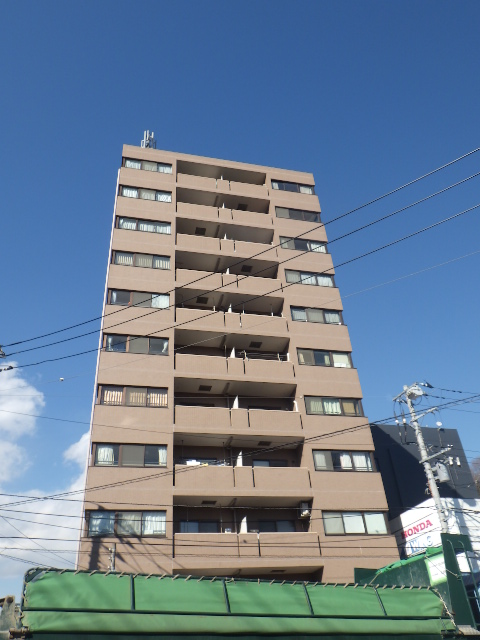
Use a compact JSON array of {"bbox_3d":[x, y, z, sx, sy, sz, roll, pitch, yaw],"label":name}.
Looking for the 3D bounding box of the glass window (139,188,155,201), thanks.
[{"bbox_3d":[-5.857,-7.910,32.890,1.060,1.020,0.080,5,-37,-13],"label":"glass window"}]

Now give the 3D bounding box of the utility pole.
[{"bbox_3d":[8.385,8.372,20.807,0.800,13.100,2.000,16,-41,-25],"label":"utility pole"}]

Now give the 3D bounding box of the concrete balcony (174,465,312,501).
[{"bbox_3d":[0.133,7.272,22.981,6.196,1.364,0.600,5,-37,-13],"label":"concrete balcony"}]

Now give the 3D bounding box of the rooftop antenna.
[{"bbox_3d":[-6.577,-12.979,37.407,1.050,2.000,1.000,5,-38,-13],"label":"rooftop antenna"}]

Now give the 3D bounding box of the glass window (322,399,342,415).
[{"bbox_3d":[4.718,4.423,26.369,0.923,0.883,0.100,5,-37,-13],"label":"glass window"}]

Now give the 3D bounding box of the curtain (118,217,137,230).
[{"bbox_3d":[-6.681,-5.667,30.890,1.077,0.985,0.080,5,-37,-13],"label":"curtain"}]

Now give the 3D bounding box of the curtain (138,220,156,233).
[{"bbox_3d":[-5.481,-5.538,30.772,1.029,0.961,0.120,5,-38,-13],"label":"curtain"}]

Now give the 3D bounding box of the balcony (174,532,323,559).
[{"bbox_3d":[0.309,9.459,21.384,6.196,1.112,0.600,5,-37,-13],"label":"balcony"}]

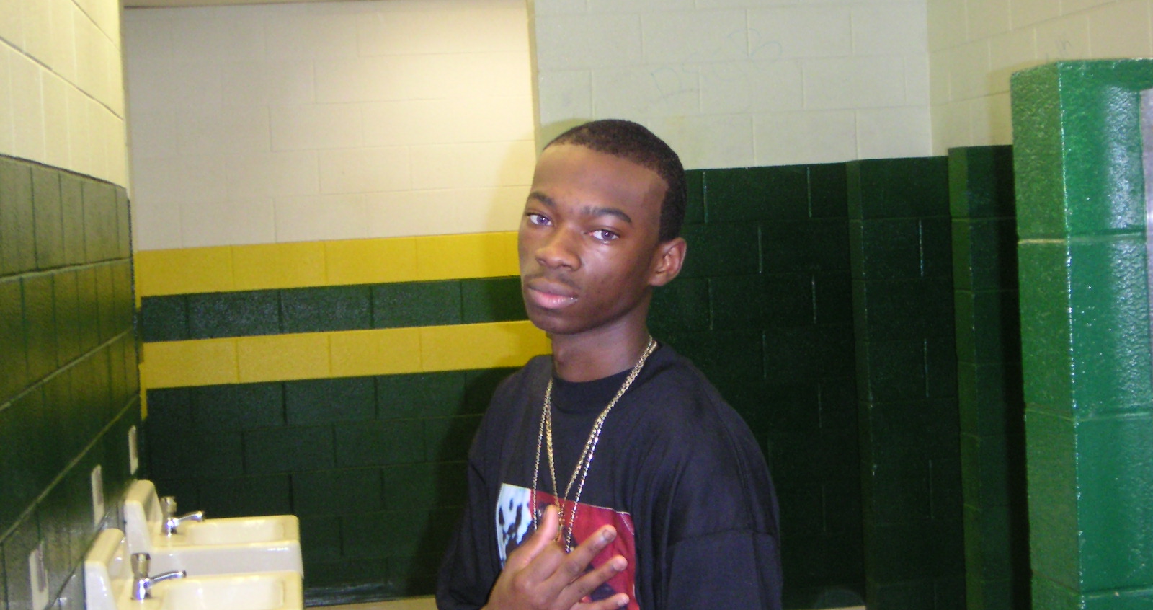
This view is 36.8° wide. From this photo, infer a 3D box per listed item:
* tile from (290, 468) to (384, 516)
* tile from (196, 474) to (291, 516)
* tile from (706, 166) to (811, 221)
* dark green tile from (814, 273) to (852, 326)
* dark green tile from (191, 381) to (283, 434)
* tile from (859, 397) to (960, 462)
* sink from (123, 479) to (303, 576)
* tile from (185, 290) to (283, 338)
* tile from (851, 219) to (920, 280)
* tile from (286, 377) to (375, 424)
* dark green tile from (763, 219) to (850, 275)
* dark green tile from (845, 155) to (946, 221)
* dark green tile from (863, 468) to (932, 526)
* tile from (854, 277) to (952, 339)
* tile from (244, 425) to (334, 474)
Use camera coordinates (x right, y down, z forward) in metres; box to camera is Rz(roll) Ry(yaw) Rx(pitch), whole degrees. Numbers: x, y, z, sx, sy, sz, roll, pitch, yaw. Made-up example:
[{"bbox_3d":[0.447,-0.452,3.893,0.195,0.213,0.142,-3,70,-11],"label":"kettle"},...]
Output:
[{"bbox_3d":[-1.073,0.834,7.754,0.400,0.197,0.060,-3,3,-9],"label":"tile"},{"bbox_3d":[-1.473,0.856,7.691,0.400,0.197,0.060,-3,3,-9],"label":"tile"},{"bbox_3d":[0.681,-0.415,6.560,0.400,0.198,0.030,-3,3,-9],"label":"tile"},{"bbox_3d":[1.098,-0.034,6.610,0.398,0.195,0.050,-3,3,-9],"label":"dark green tile"},{"bbox_3d":[-1.494,0.452,7.685,0.398,0.195,0.050,-3,3,-9],"label":"dark green tile"},{"bbox_3d":[1.170,0.418,5.864,0.398,0.197,0.140,-3,3,-9],"label":"tile"},{"bbox_3d":[-0.979,0.618,4.764,0.455,0.270,0.465,-3,3,-9],"label":"sink"},{"bbox_3d":[-1.512,0.045,7.652,0.400,0.197,0.060,-3,3,-9],"label":"tile"},{"bbox_3d":[1.049,-0.187,5.864,0.197,0.197,0.140,-3,3,-9],"label":"tile"},{"bbox_3d":[-1.097,0.429,7.782,0.400,0.198,0.030,-3,3,-9],"label":"tile"},{"bbox_3d":[0.888,-0.225,6.567,0.398,0.195,0.050,-3,3,-9],"label":"dark green tile"},{"bbox_3d":[1.131,-0.393,5.823,0.398,0.197,0.140,-3,3,-9],"label":"dark green tile"},{"bbox_3d":[1.080,0.626,5.858,0.195,0.197,0.140,-3,3,-9],"label":"dark green tile"},{"bbox_3d":[1.154,0.012,5.851,0.398,0.195,0.120,-3,3,-9],"label":"tile"},{"bbox_3d":[-1.283,0.642,7.713,0.400,0.197,0.060,-3,3,-9],"label":"tile"}]

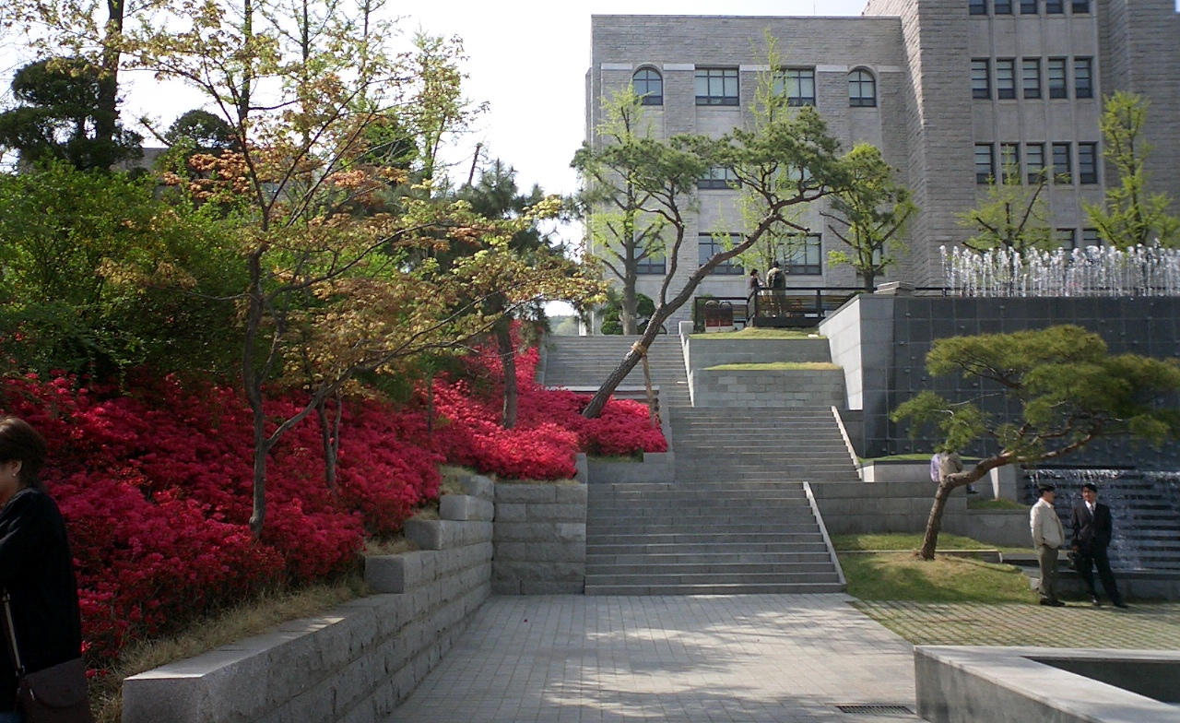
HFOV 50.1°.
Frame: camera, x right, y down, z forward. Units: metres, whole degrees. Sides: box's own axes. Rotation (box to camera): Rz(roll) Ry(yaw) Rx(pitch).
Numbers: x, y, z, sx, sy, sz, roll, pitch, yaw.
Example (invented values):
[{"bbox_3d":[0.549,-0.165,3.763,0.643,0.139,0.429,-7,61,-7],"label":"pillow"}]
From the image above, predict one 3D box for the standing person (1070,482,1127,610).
[{"bbox_3d":[7.367,2.657,18.320,0.680,1.750,0.450,-4,-8,26],"label":"standing person"}]

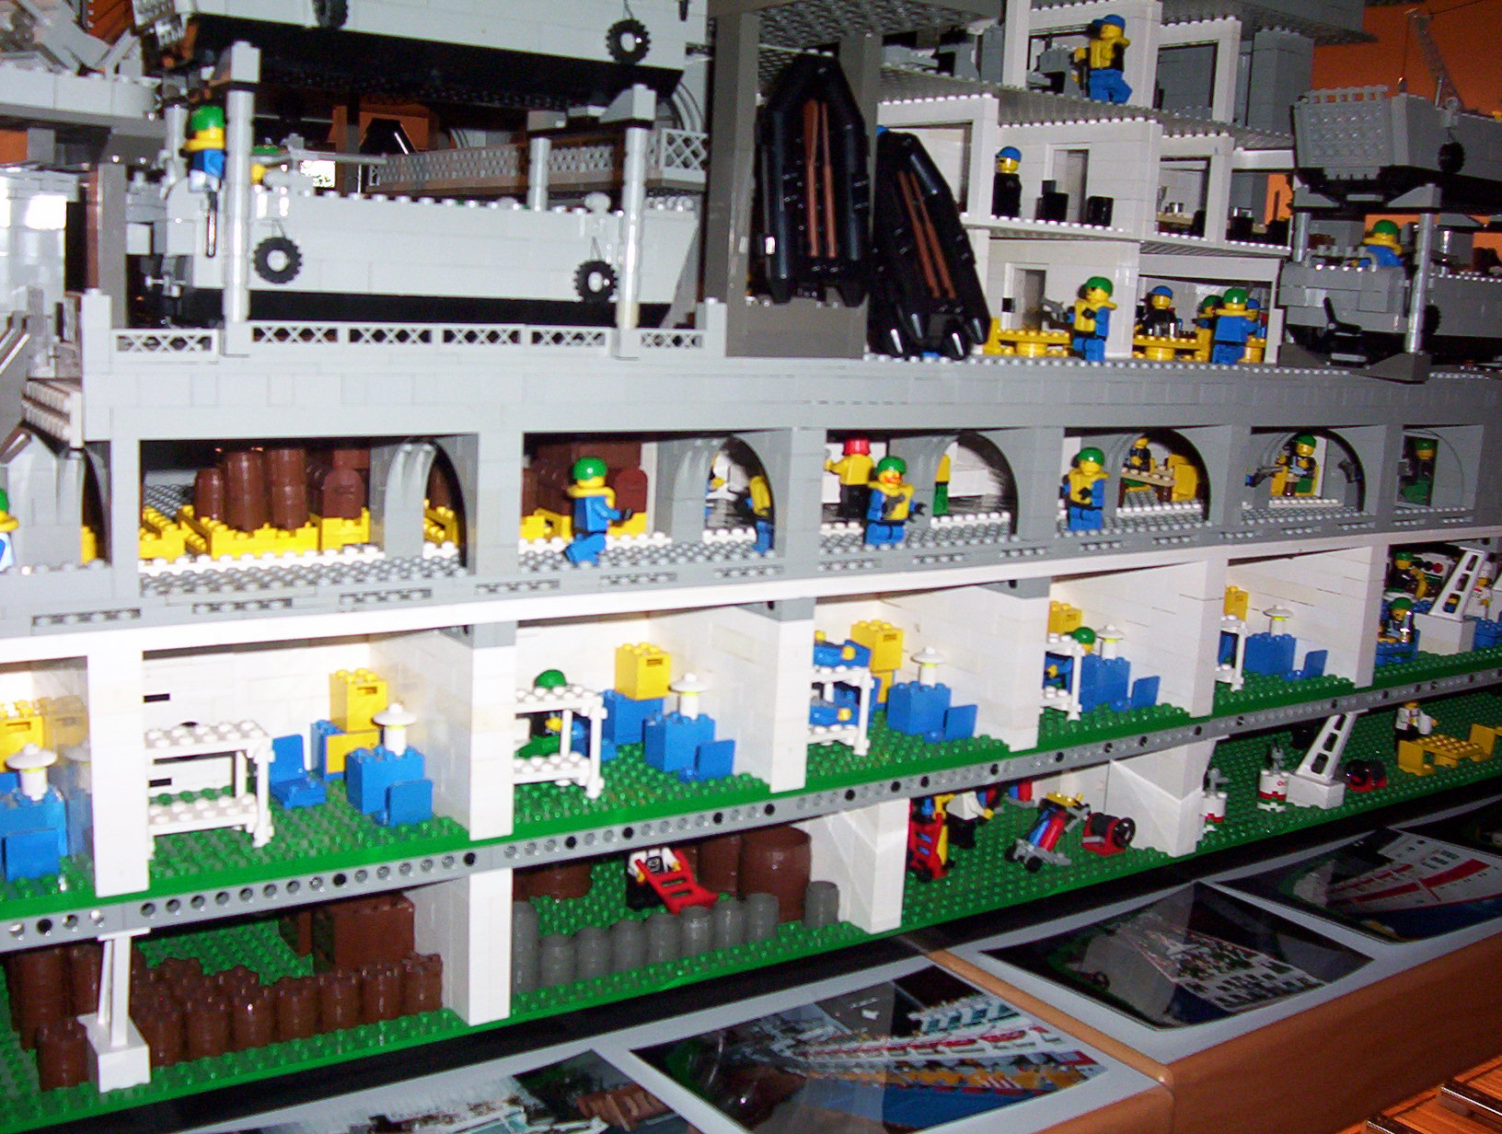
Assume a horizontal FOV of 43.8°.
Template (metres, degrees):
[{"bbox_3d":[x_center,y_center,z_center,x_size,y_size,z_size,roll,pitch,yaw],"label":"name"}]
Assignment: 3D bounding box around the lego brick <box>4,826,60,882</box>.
[{"bbox_3d":[-0.232,0.091,0.602,0.016,0.018,0.016,-4,13,-35],"label":"lego brick"}]

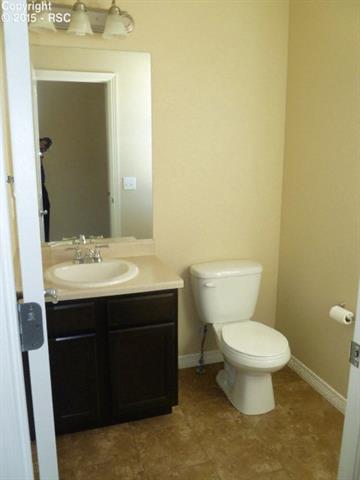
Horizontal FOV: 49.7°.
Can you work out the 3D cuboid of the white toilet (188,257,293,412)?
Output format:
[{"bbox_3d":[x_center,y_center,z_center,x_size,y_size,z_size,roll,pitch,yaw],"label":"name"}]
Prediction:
[{"bbox_3d":[0.363,0.558,2.266,0.437,0.722,0.692,-4,12,-19],"label":"white toilet"}]

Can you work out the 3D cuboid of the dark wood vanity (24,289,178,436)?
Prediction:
[{"bbox_3d":[-0.445,0.574,2.104,0.748,0.754,0.513,-4,12,-19],"label":"dark wood vanity"}]

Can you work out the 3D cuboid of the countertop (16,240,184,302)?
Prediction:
[{"bbox_3d":[-0.434,0.138,2.002,0.775,0.141,0.541,-4,12,-19],"label":"countertop"}]

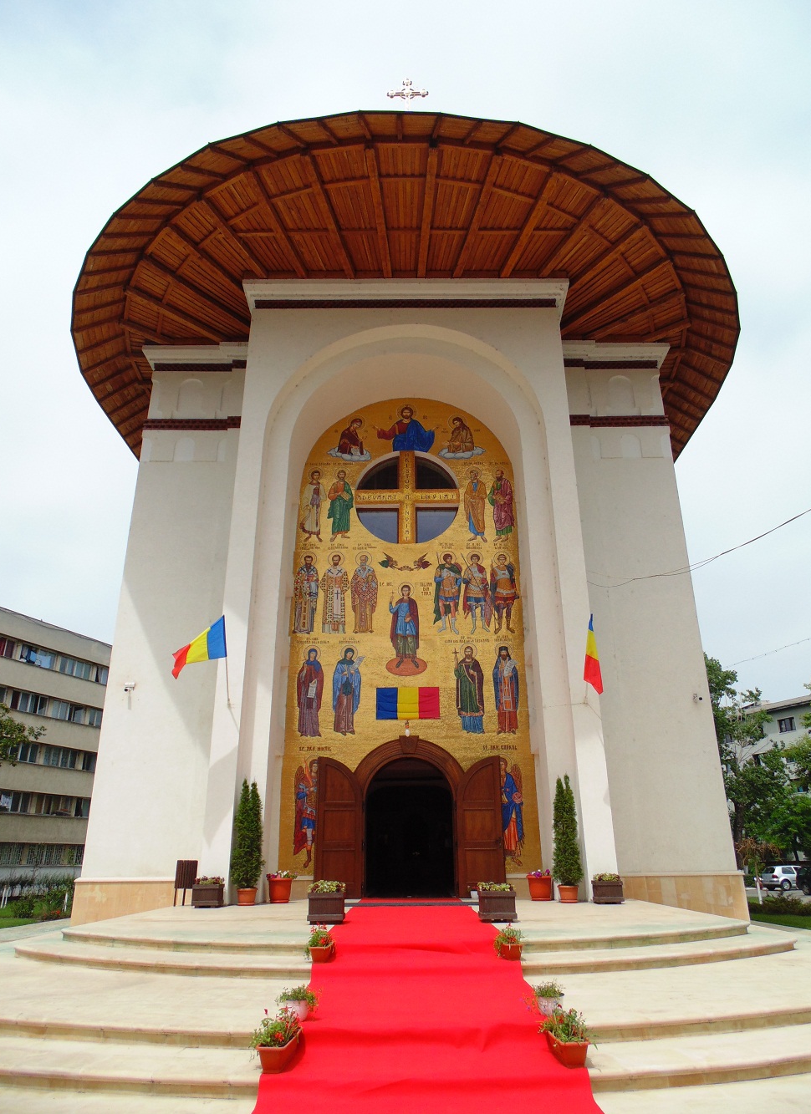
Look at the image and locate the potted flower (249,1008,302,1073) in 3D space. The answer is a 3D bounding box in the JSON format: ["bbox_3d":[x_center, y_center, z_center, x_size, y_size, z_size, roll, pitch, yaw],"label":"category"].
[{"bbox_3d":[-0.886,3.348,4.951,0.240,0.305,0.610,1,-23,-4],"label":"potted flower"}]

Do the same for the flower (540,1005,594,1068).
[{"bbox_3d":[1.151,3.409,5.058,0.280,0.300,0.450,0,-23,0],"label":"flower"}]

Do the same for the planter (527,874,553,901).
[{"bbox_3d":[2.839,7.005,15.002,0.520,0.530,0.520,0,-23,0],"label":"planter"}]

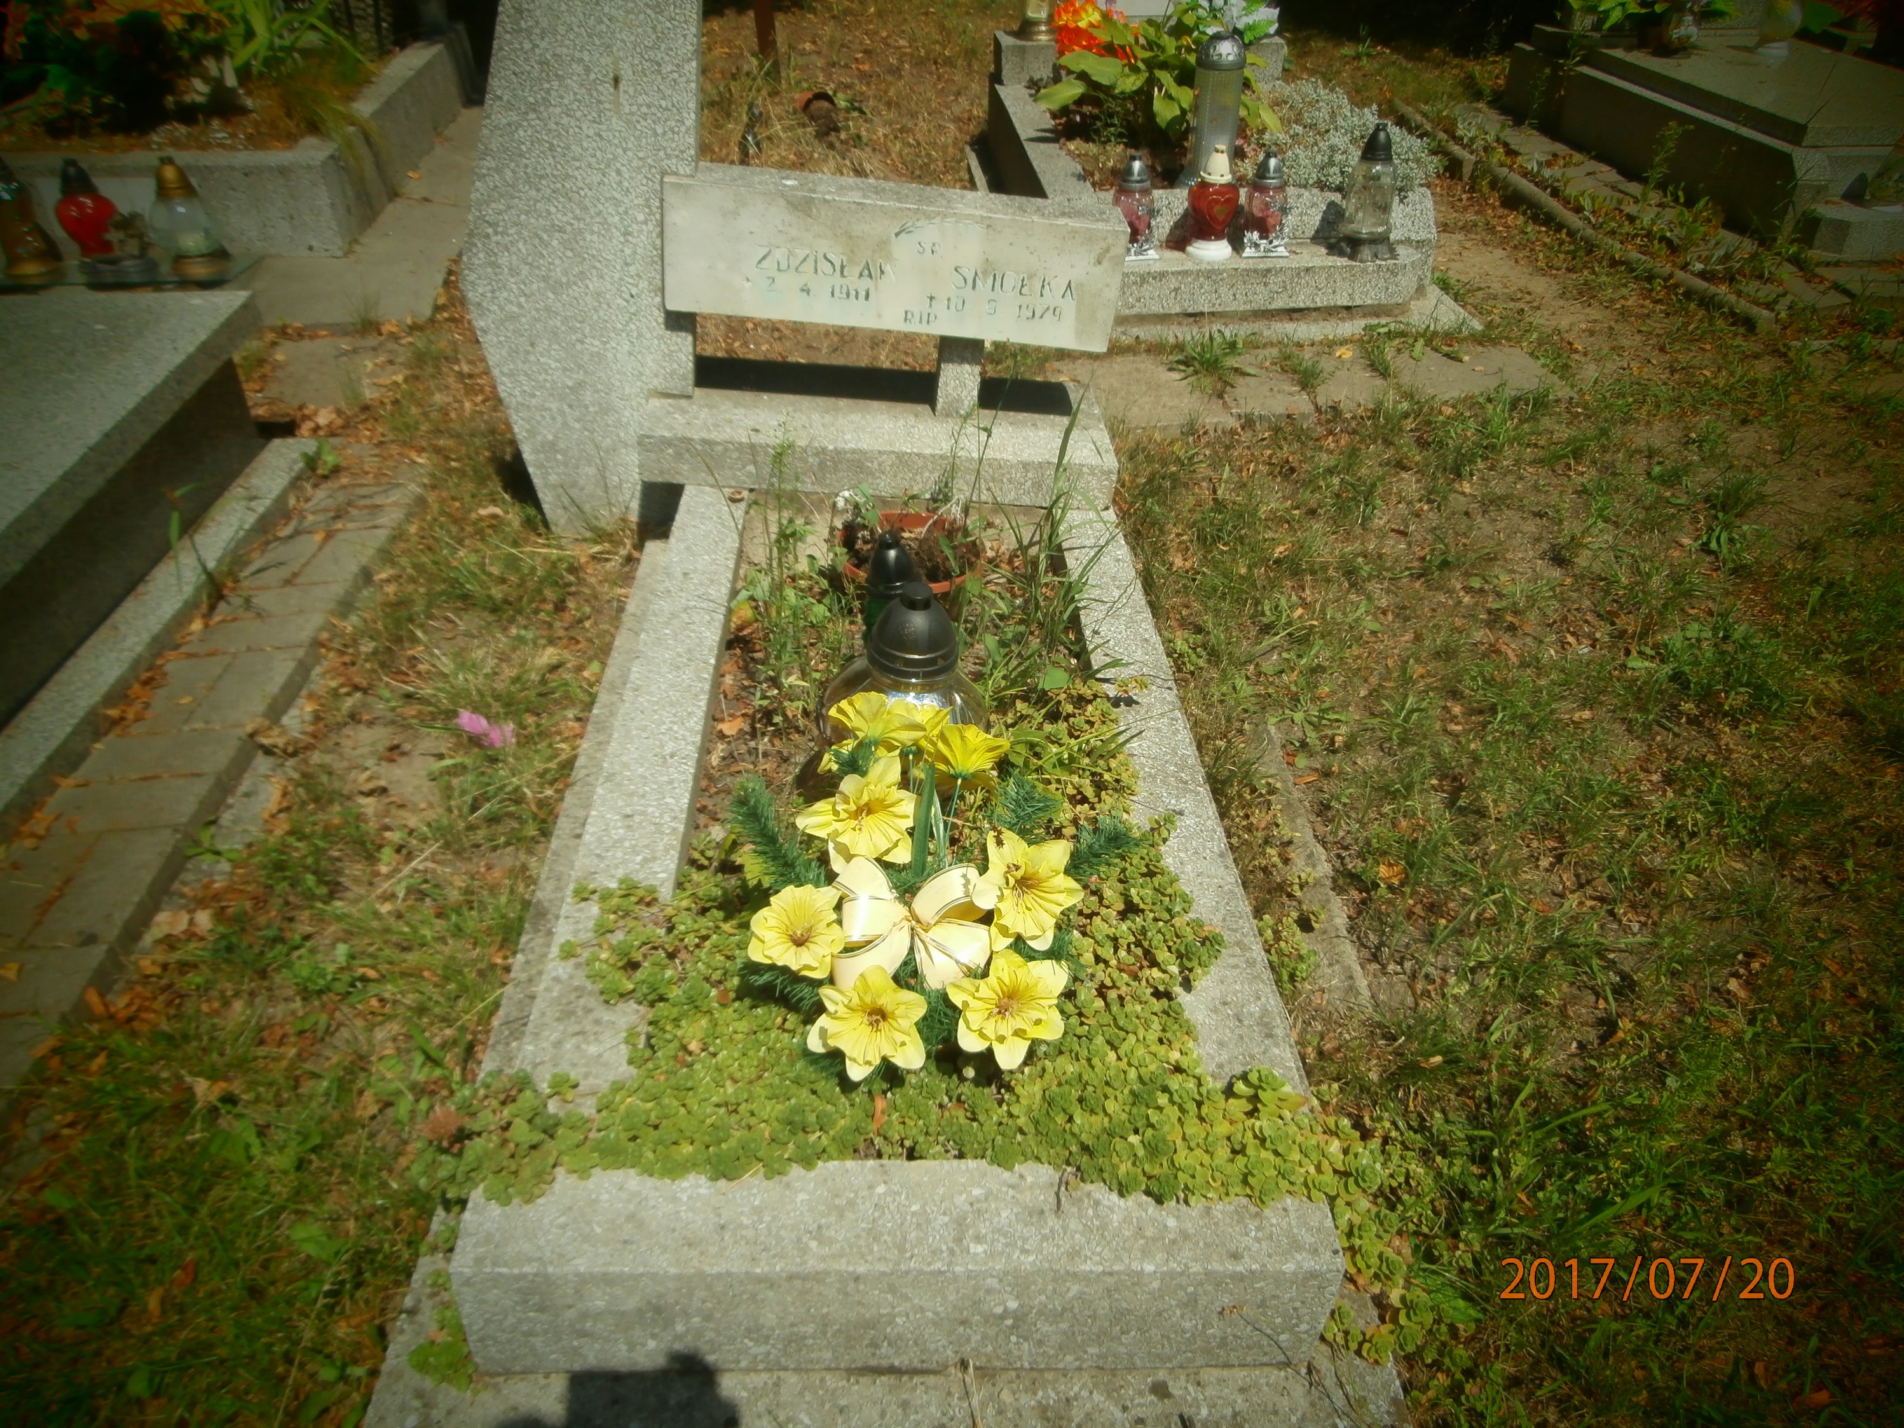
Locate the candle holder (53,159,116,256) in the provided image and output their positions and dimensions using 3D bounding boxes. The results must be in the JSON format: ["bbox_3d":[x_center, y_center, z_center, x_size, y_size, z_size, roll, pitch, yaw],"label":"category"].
[{"bbox_3d":[-2.386,-1.380,3.621,0.130,0.253,0.125,0,35,0],"label":"candle holder"}]

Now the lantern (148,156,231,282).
[{"bbox_3d":[-2.108,-1.367,3.630,0.151,0.304,0.151,0,35,0],"label":"lantern"}]

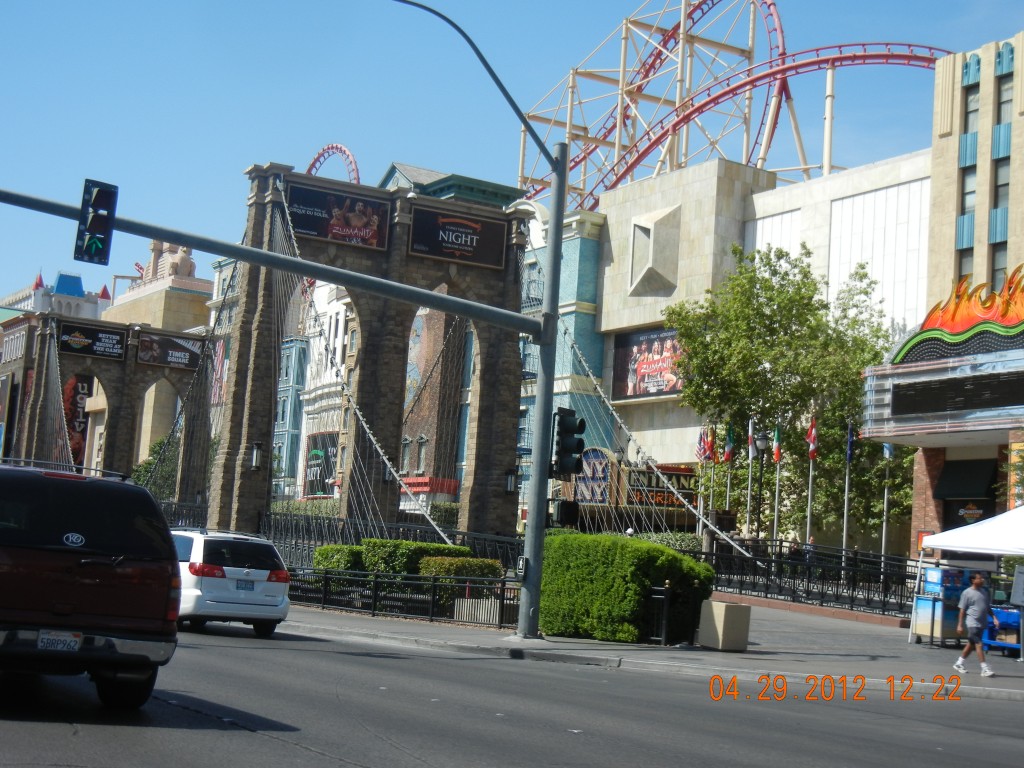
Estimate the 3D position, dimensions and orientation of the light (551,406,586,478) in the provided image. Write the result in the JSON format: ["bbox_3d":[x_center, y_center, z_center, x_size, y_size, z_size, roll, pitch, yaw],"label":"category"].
[{"bbox_3d":[1.000,1.061,26.975,0.420,1.240,0.520,0,-8,32],"label":"light"}]

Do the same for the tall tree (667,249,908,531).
[{"bbox_3d":[10.592,1.336,59.354,9.904,13.396,8.500,3,-7,10],"label":"tall tree"}]

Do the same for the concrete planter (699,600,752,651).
[{"bbox_3d":[3.760,4.301,27.213,0.610,0.800,0.610,8,-8,-31],"label":"concrete planter"}]

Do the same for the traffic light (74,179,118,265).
[{"bbox_3d":[-6.359,-2.446,23.582,0.540,1.250,0.360,10,-9,-33],"label":"traffic light"}]

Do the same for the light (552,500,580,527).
[{"bbox_3d":[0.951,2.259,26.831,0.450,0.460,0.300,10,-9,-42],"label":"light"}]

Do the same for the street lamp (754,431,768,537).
[{"bbox_3d":[8.385,4.320,52.430,0.450,5.500,0.450,8,-8,-28],"label":"street lamp"}]

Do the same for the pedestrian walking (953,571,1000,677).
[{"bbox_3d":[7.546,3.847,24.983,0.620,1.690,0.550,0,-8,30],"label":"pedestrian walking"}]

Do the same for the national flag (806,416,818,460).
[{"bbox_3d":[10.287,1.855,52.742,0.420,1.539,0.300,5,-7,-10],"label":"national flag"}]

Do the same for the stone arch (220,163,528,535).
[{"bbox_3d":[-5.015,-0.243,57.398,10.700,14.100,3.400,7,-8,-26],"label":"stone arch"}]

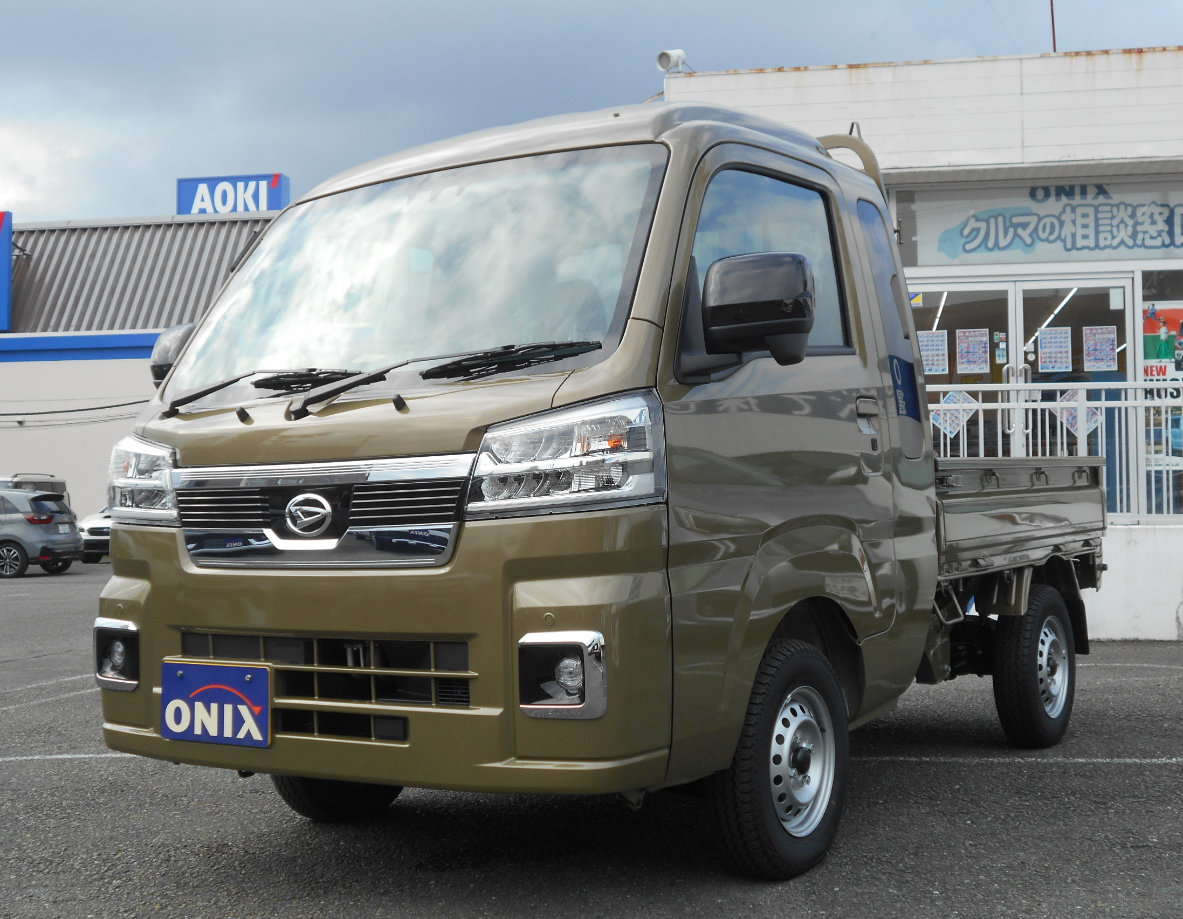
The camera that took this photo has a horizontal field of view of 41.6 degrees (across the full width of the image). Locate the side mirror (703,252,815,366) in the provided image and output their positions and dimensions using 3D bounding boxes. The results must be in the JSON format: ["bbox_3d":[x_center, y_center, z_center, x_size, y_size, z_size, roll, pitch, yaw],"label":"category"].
[{"bbox_3d":[0.341,-0.307,3.175,0.205,0.214,0.138,-2,-1,28],"label":"side mirror"}]

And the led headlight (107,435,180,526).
[{"bbox_3d":[-1.002,0.032,3.667,0.364,0.240,0.199,-3,-2,41],"label":"led headlight"}]

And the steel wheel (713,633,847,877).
[{"bbox_3d":[0.440,0.688,3.591,0.146,0.530,0.530,-2,-1,33],"label":"steel wheel"}]

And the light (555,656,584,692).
[{"bbox_3d":[-0.027,0.404,2.934,0.072,0.072,0.060,-2,-1,33],"label":"light"}]

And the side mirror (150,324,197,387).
[{"bbox_3d":[-1.052,-0.246,4.091,0.205,0.214,0.138,-3,-1,38],"label":"side mirror"}]

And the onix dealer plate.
[{"bbox_3d":[-0.820,0.534,3.388,0.335,0.167,0.015,-2,-3,33],"label":"onix dealer plate"}]

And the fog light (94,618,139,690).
[{"bbox_3d":[-1.075,0.452,3.630,0.185,0.170,0.090,-3,-1,38],"label":"fog light"}]

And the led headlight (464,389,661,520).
[{"bbox_3d":[-0.051,-0.010,3.041,0.364,0.240,0.199,-2,-1,25],"label":"led headlight"}]

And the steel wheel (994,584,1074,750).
[{"bbox_3d":[1.482,0.689,5.179,0.146,0.530,0.530,-2,-1,33],"label":"steel wheel"}]

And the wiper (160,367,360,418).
[{"bbox_3d":[-0.715,-0.156,3.438,0.725,0.098,0.065,-3,-1,35],"label":"wiper"}]

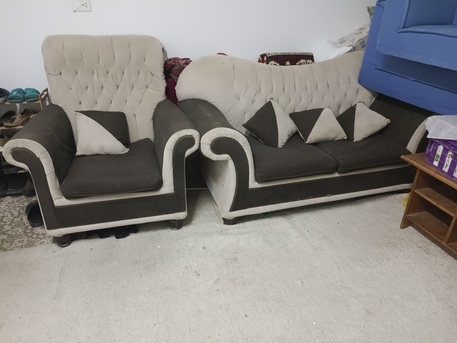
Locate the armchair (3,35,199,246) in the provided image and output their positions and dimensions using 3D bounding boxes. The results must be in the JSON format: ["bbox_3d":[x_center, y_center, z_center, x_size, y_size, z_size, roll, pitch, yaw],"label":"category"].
[{"bbox_3d":[-0.753,-0.276,2.174,1.010,1.110,0.920,-6,24,-13],"label":"armchair"}]

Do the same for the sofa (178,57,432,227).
[{"bbox_3d":[0.605,-0.357,2.518,1.860,0.990,0.920,-7,24,-16],"label":"sofa"}]

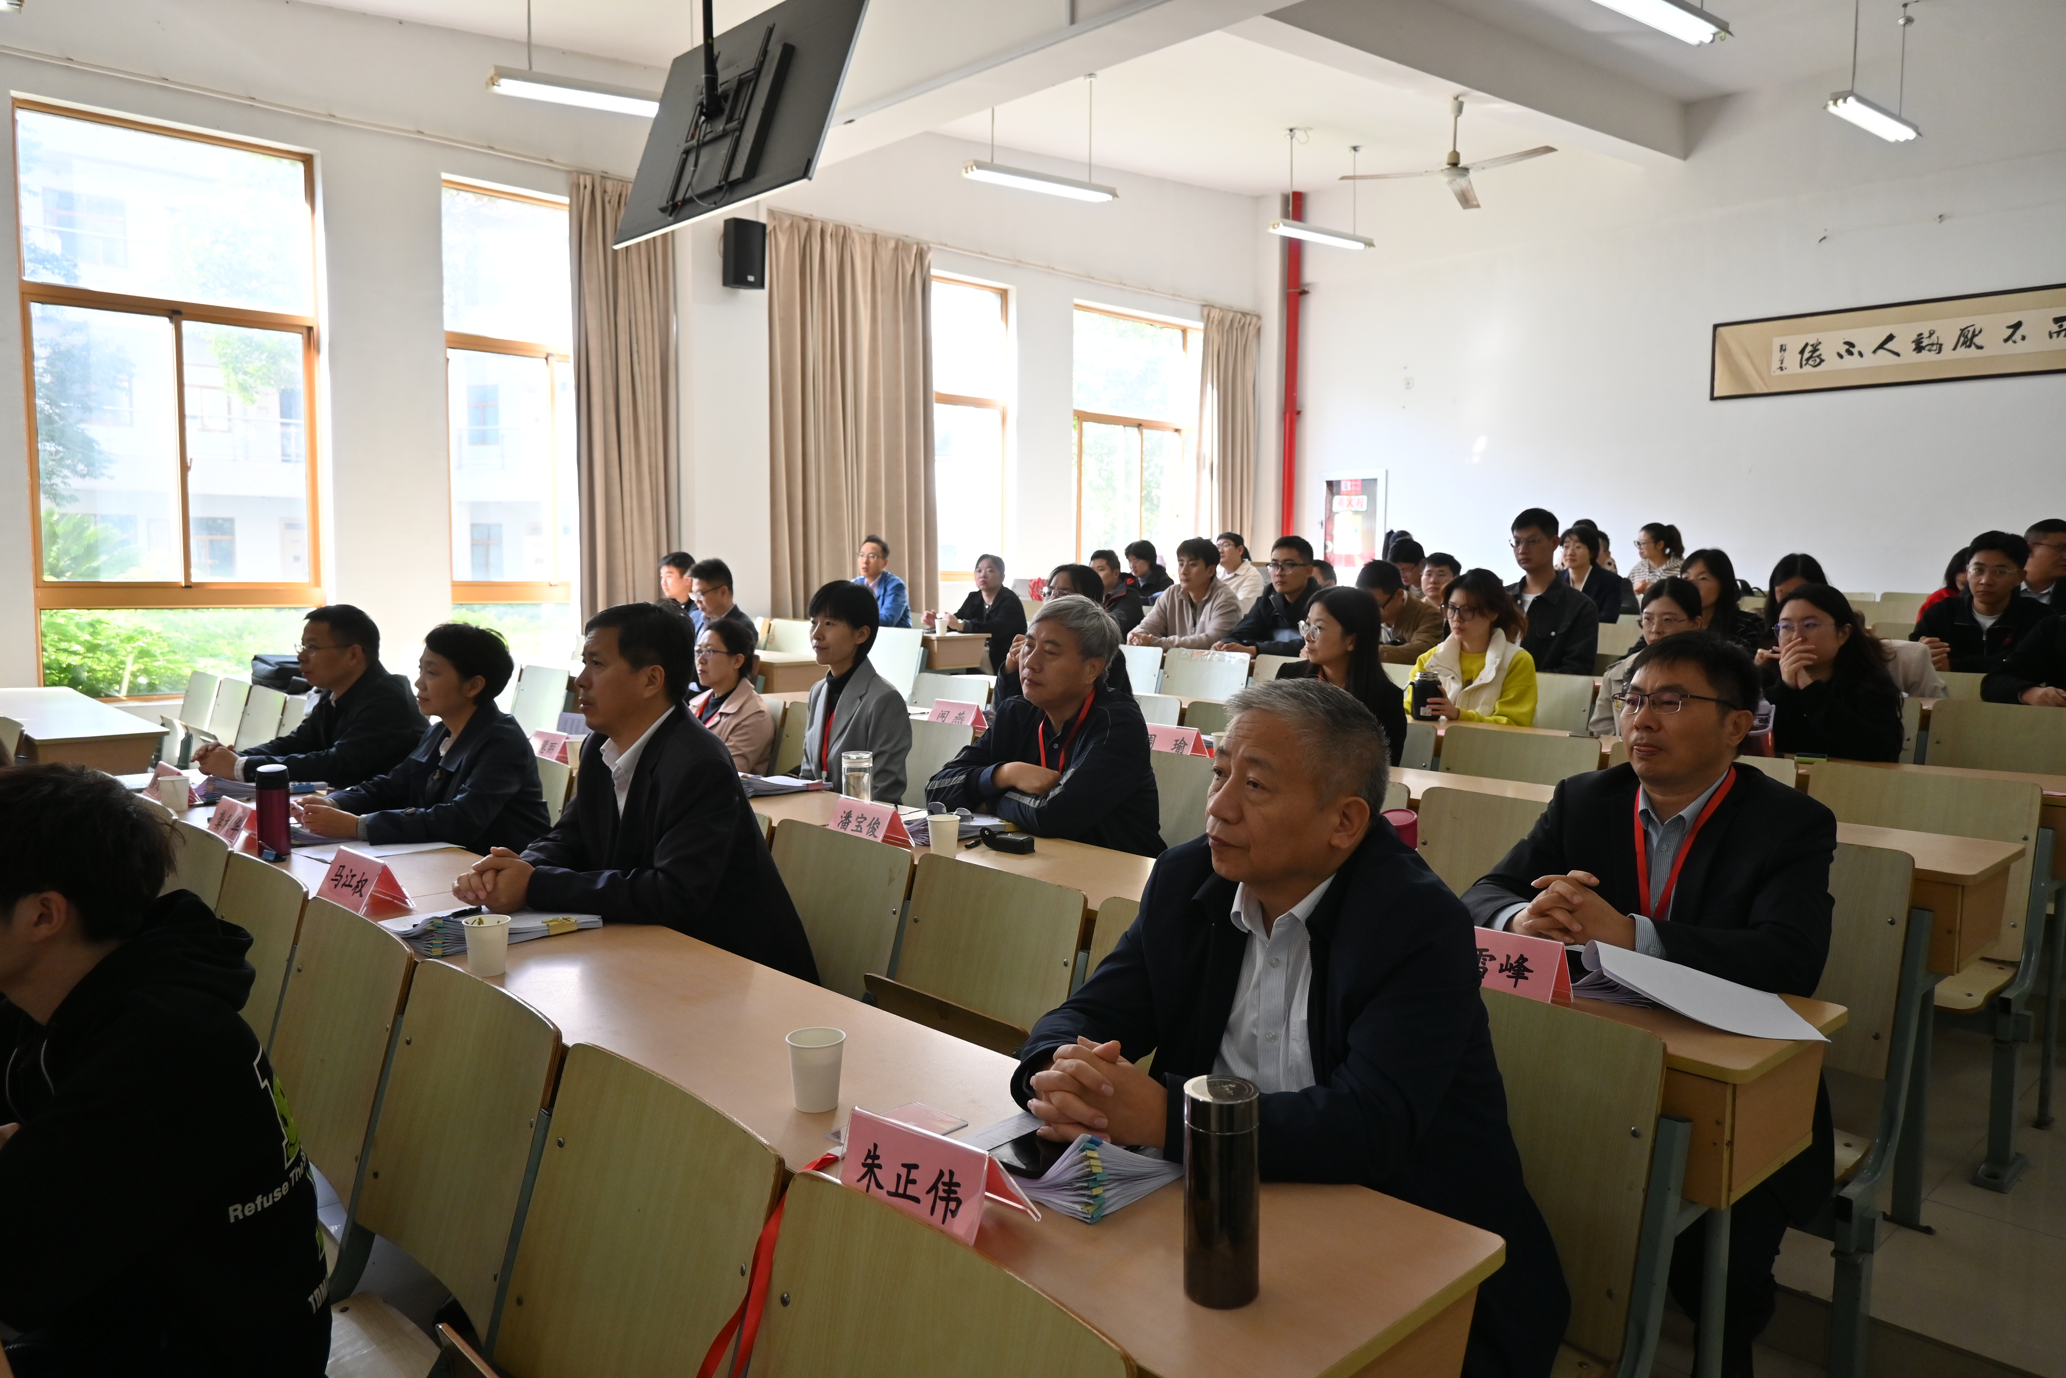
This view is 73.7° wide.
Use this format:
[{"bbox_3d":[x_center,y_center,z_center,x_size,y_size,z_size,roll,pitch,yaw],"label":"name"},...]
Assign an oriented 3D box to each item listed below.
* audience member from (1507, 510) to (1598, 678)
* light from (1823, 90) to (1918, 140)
[{"bbox_3d":[2.025,-0.039,5.638,0.700,1.394,0.500,-4,7,-43],"label":"audience member"},{"bbox_3d":[5.028,-3.428,8.258,1.220,0.090,0.200,-9,10,-43],"label":"light"}]

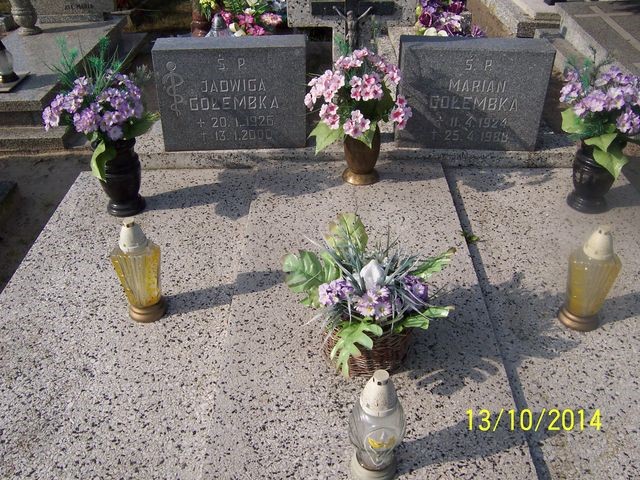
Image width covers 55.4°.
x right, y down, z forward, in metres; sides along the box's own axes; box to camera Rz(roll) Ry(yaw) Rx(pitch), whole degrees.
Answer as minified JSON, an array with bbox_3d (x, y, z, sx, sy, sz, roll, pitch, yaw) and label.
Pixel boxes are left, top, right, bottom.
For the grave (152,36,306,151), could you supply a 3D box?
[{"bbox_3d":[-0.292,-0.496,2.088,0.489,0.353,0.121,-1,35,-1],"label":"grave"}]

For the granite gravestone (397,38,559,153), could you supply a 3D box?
[{"bbox_3d":[0.503,-0.499,2.083,0.479,0.350,0.124,1,35,3],"label":"granite gravestone"}]

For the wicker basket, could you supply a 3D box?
[{"bbox_3d":[0.107,0.210,1.364,0.194,0.085,0.180,0,35,0],"label":"wicker basket"}]

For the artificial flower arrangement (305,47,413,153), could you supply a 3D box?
[{"bbox_3d":[0.119,-0.424,1.887,0.330,0.319,0.288,0,35,0],"label":"artificial flower arrangement"}]

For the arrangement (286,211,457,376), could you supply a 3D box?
[{"bbox_3d":[0.104,0.118,1.305,0.355,0.304,0.288,0,35,0],"label":"arrangement"}]

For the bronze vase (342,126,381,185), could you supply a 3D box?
[{"bbox_3d":[0.136,-0.291,1.988,0.124,0.185,0.124,0,35,0],"label":"bronze vase"}]

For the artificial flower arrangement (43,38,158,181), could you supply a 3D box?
[{"bbox_3d":[-0.622,-0.369,1.762,0.324,0.386,0.278,0,35,0],"label":"artificial flower arrangement"}]

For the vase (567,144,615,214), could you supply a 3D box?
[{"bbox_3d":[0.843,-0.209,1.878,0.132,0.227,0.132,0,35,0],"label":"vase"}]

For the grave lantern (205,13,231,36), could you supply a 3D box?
[{"bbox_3d":[-0.448,-0.878,2.750,0.120,0.270,0.120,0,35,0],"label":"grave lantern"}]

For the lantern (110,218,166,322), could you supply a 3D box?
[{"bbox_3d":[-0.428,0.067,1.456,0.115,0.276,0.115,0,35,0],"label":"lantern"}]

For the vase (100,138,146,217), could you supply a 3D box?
[{"bbox_3d":[-0.615,-0.201,1.881,0.132,0.227,0.132,0,35,0],"label":"vase"}]

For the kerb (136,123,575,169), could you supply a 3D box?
[{"bbox_3d":[0.122,-0.364,2.251,1.555,0.058,0.288,0,35,0],"label":"kerb"}]

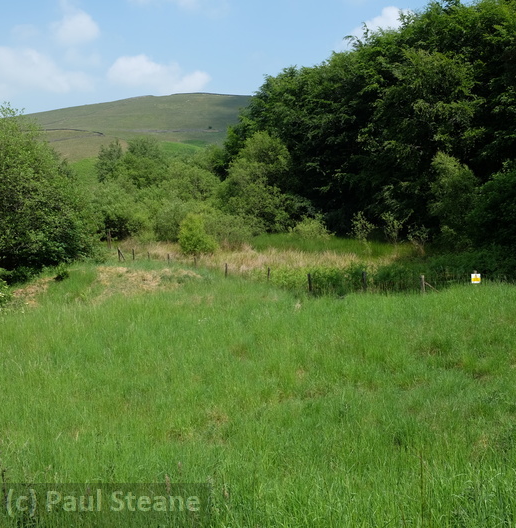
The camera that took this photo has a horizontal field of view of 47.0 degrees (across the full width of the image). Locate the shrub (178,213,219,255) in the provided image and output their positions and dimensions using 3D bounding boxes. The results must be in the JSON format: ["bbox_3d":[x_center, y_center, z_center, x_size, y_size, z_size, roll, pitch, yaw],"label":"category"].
[{"bbox_3d":[-3.806,-1.951,38.000,2.550,2.700,2.400,0,0,0],"label":"shrub"}]

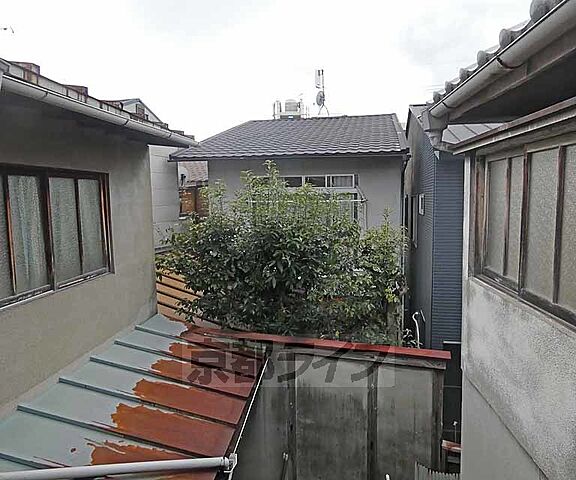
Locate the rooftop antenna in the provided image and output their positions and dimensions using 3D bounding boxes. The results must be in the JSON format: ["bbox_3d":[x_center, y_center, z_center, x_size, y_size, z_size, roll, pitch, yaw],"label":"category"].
[{"bbox_3d":[1.354,-5.961,15.406,0.600,1.940,0.500,5,8,41],"label":"rooftop antenna"}]

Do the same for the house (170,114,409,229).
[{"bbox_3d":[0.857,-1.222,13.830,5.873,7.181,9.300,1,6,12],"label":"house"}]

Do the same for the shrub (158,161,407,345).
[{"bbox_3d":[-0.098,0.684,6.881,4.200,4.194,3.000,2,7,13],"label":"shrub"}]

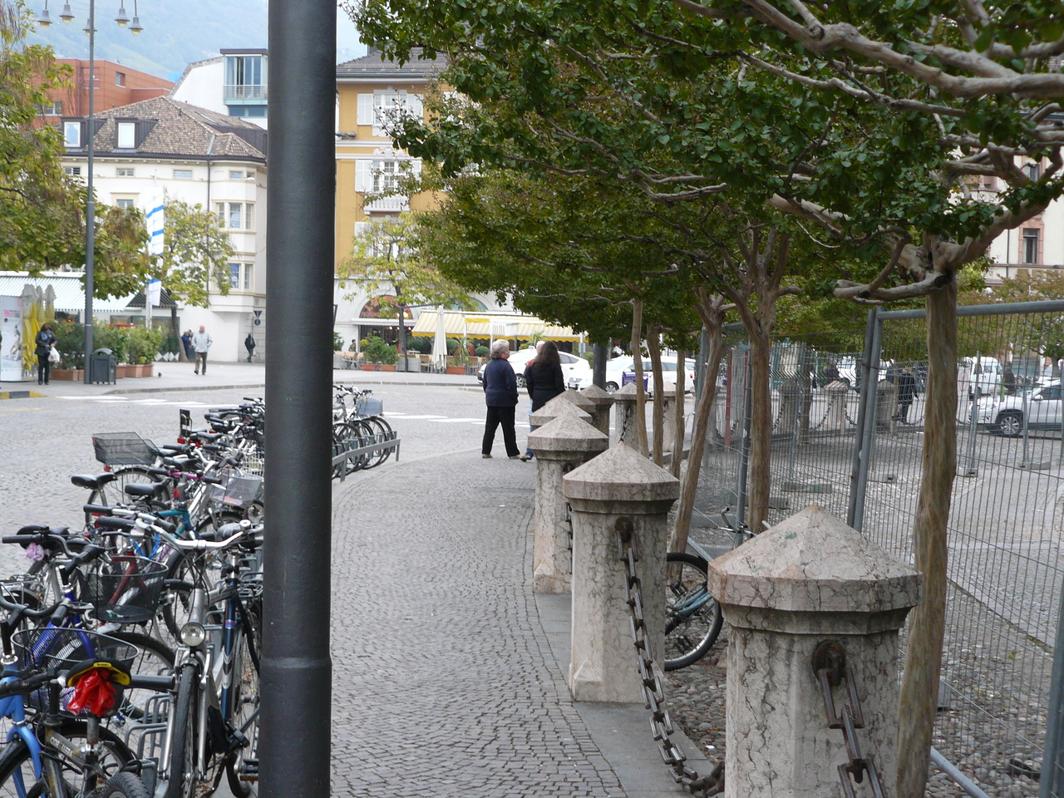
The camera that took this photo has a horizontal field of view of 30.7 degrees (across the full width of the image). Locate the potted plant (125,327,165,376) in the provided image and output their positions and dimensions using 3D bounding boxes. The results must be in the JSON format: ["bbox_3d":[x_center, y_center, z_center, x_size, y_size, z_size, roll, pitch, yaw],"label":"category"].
[{"bbox_3d":[-12.569,-1.553,62.900,1.300,1.630,1.150,1,3,-6],"label":"potted plant"}]

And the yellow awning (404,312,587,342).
[{"bbox_3d":[-1.662,-3.660,98.000,9.000,1.400,2.100,2,2,11],"label":"yellow awning"}]

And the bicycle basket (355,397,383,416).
[{"bbox_3d":[-2.137,0.099,25.600,0.300,0.220,0.340,2,2,17],"label":"bicycle basket"}]

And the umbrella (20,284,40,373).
[{"bbox_3d":[-15.245,-2.095,58.800,0.560,2.750,0.560,1,2,0],"label":"umbrella"}]

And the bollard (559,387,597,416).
[{"bbox_3d":[0.407,0.470,20.617,0.530,1.170,0.530,1,2,5],"label":"bollard"}]

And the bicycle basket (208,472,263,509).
[{"bbox_3d":[-1.622,0.503,10.600,0.340,0.200,0.270,0,2,-45],"label":"bicycle basket"}]

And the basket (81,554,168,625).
[{"bbox_3d":[-1.426,0.670,6.800,0.270,0.200,0.340,0,6,-10],"label":"basket"}]

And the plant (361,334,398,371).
[{"bbox_3d":[-7.641,-2.290,97.000,1.800,1.820,1.000,1,2,0],"label":"plant"}]

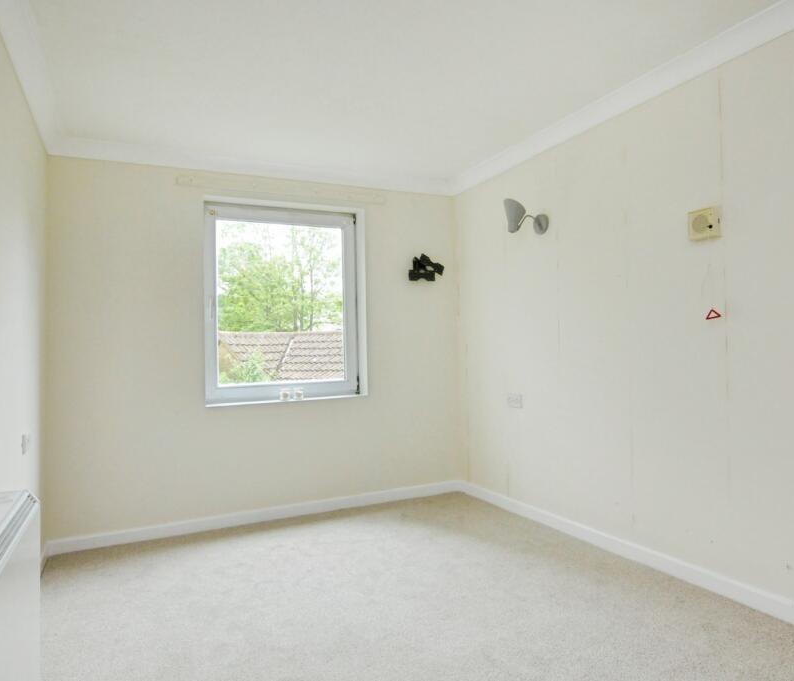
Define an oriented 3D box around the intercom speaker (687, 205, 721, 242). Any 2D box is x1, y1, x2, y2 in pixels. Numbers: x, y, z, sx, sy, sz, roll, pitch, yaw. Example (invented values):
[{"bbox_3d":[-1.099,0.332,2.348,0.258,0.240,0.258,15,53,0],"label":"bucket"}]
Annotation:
[{"bbox_3d":[1.367,-0.513,2.397,0.035,0.128,0.129,-1,-1,-27],"label":"intercom speaker"}]

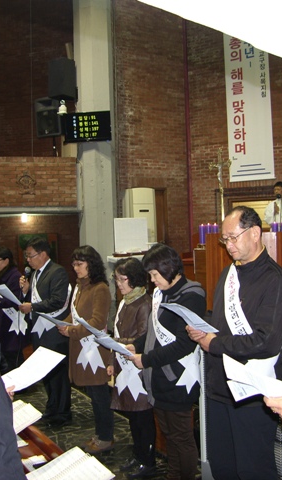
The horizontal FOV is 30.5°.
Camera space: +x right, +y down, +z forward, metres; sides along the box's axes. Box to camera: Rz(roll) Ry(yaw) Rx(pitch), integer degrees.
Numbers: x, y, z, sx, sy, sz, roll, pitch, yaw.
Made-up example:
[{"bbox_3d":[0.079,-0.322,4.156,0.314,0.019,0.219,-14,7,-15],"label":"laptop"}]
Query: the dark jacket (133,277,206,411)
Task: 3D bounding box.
[{"bbox_3d":[0.161,0.589,2.920,0.400,0.760,0.470,-1,-3,-32],"label":"dark jacket"}]

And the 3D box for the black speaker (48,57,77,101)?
[{"bbox_3d":[-1.258,-2.589,8.300,0.370,0.650,0.350,-4,-3,42],"label":"black speaker"}]

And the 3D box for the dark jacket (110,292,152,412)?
[{"bbox_3d":[-0.059,0.782,3.600,0.310,0.840,0.420,-1,-3,-25],"label":"dark jacket"}]

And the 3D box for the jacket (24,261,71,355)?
[{"bbox_3d":[-0.831,0.600,4.600,0.390,0.820,0.470,0,-3,-37],"label":"jacket"}]

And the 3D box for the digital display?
[{"bbox_3d":[-0.842,-1.779,8.150,0.750,0.460,0.090,-2,3,5],"label":"digital display"}]

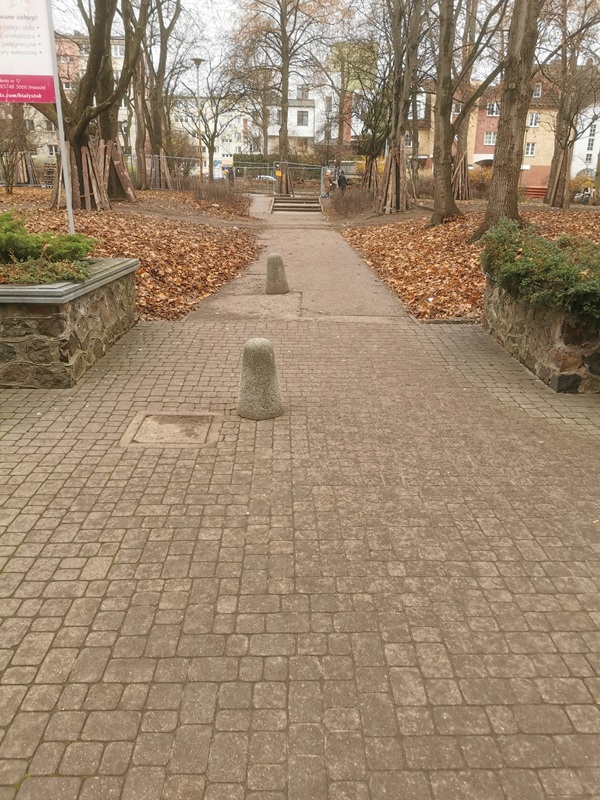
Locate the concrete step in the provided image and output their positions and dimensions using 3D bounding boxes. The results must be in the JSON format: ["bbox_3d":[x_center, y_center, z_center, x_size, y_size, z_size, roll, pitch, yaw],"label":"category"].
[{"bbox_3d":[-0.166,-10.185,32.649,2.450,0.580,2.800,0,20,-1],"label":"concrete step"}]

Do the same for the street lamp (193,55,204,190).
[{"bbox_3d":[-3.827,-10.206,23.663,0.500,4.884,0.500,0,20,-1],"label":"street lamp"}]

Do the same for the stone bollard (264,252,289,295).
[{"bbox_3d":[-0.339,-1.888,9.285,0.346,0.576,0.346,0,20,-1],"label":"stone bollard"}]

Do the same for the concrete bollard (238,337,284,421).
[{"bbox_3d":[-0.283,-0.178,4.504,0.343,0.554,0.343,0,20,-1],"label":"concrete bollard"}]

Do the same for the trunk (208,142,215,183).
[{"bbox_3d":[-5.522,-14.661,38.975,0.360,2.634,0.360,0,20,-1],"label":"trunk"}]

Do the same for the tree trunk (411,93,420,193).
[{"bbox_3d":[6.923,-15.373,37.429,0.420,5.551,0.420,0,20,-1],"label":"tree trunk"}]

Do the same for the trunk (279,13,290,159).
[{"bbox_3d":[-0.925,-17.846,37.159,0.620,8.695,0.620,0,20,-1],"label":"trunk"}]

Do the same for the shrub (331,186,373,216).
[{"bbox_3d":[2.299,-8.859,27.850,1.900,1.150,2.200,0,20,-1],"label":"shrub"}]

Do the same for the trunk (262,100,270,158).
[{"bbox_3d":[-2.718,-21.398,50.693,0.500,5.319,0.500,0,20,-1],"label":"trunk"}]

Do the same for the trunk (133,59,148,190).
[{"bbox_3d":[-8.218,-14.101,32.179,0.520,6.257,0.520,0,20,-1],"label":"trunk"}]

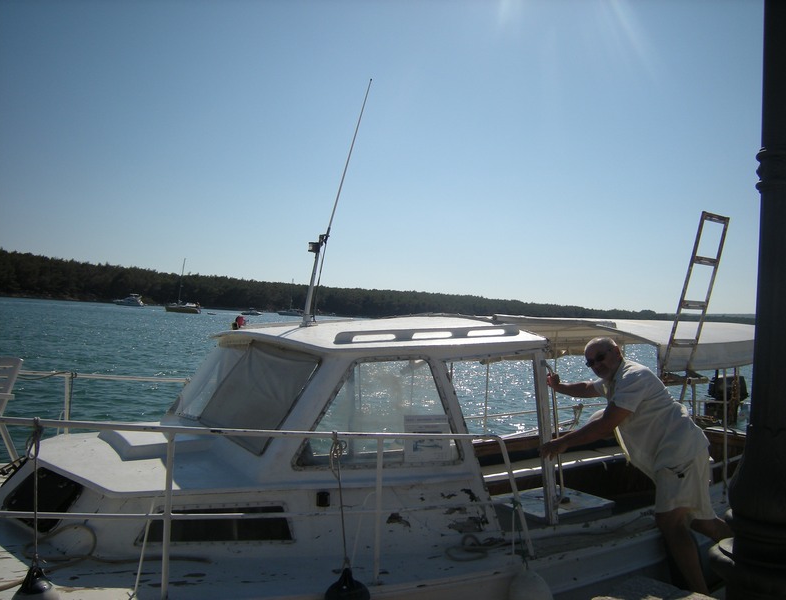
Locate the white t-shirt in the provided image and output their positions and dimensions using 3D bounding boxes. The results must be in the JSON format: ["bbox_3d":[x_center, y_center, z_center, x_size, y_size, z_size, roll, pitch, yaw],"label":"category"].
[{"bbox_3d":[1.469,0.663,3.650,0.380,0.680,0.500,-28,-2,4],"label":"white t-shirt"}]

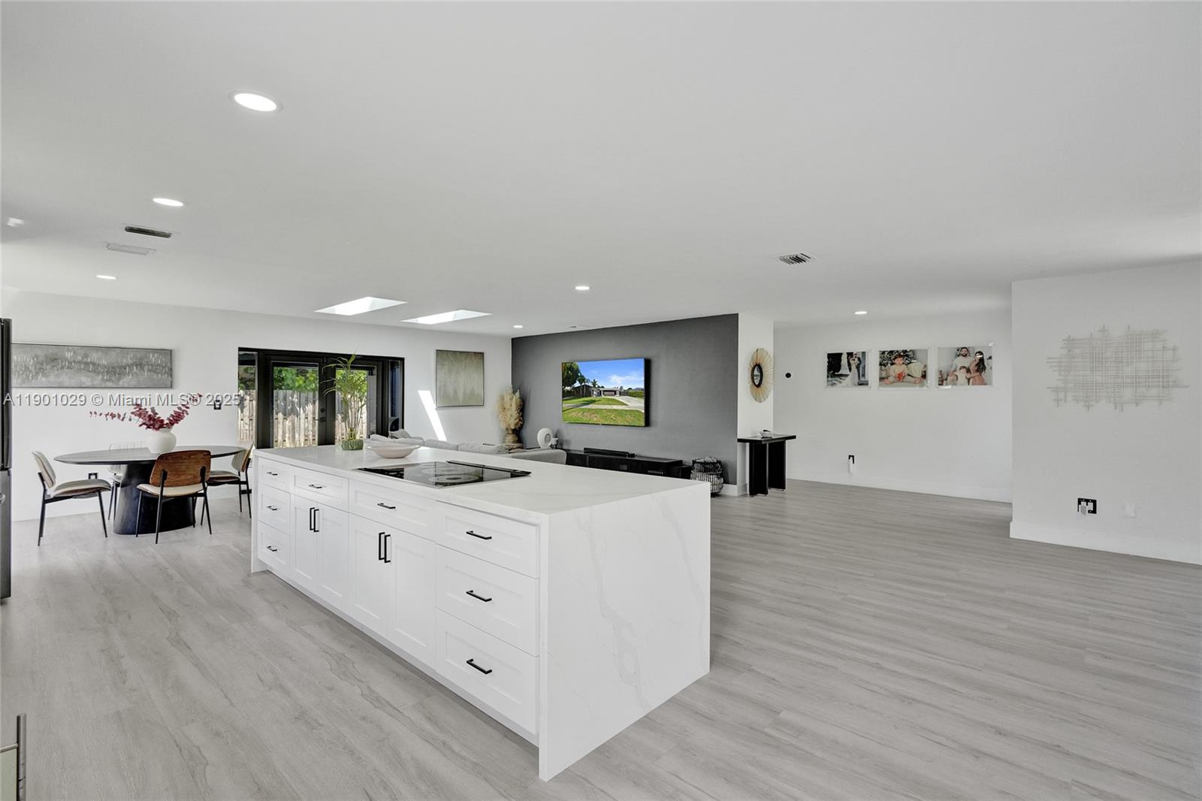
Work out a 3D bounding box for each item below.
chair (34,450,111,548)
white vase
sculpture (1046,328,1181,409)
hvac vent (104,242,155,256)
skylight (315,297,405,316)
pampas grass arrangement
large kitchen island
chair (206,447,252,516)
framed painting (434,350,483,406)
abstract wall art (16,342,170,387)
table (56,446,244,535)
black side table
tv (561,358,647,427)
[{"bbox_3d":[-5.001,0.894,5.059,0.530,0.795,0.480,0,0,-45],"label":"chair"},{"bbox_3d":[-4.574,0.407,5.559,0.235,0.270,0.235,0,0,42],"label":"white vase"},{"bbox_3d":[4.428,-0.279,4.618,0.876,0.735,0.040,0,0,42],"label":"sculpture"},{"bbox_3d":[-3.651,-1.155,4.127,0.275,0.020,0.305,0,0,42],"label":"hvac vent"},{"bbox_3d":[-3.065,-1.224,6.762,1.560,0.120,0.470,0,0,41],"label":"skylight"},{"bbox_3d":[-1.753,0.292,10.059,0.480,1.090,0.480,0,0,0],"label":"pampas grass arrangement"},{"bbox_3d":[-1.048,0.847,3.325,3.304,0.919,1.061,0,0,42],"label":"large kitchen island"},{"bbox_3d":[-4.114,0.875,5.848,0.500,0.820,0.550,0,0,42],"label":"chair"},{"bbox_3d":[-2.476,-0.380,9.442,0.040,0.970,0.950,0,0,45],"label":"framed painting"},{"bbox_3d":[-5.796,-0.372,6.045,0.040,0.475,1.490,0,0,42],"label":"abstract wall art"},{"bbox_3d":[-4.584,0.908,5.488,1.480,0.750,1.480,0,0,45],"label":"table"},{"bbox_3d":[2.356,0.924,7.498,0.370,0.780,1.050,0,0,44],"label":"black side table"},{"bbox_3d":[0.025,-0.123,8.817,1.860,1.060,0.070,0,0,41],"label":"tv"}]

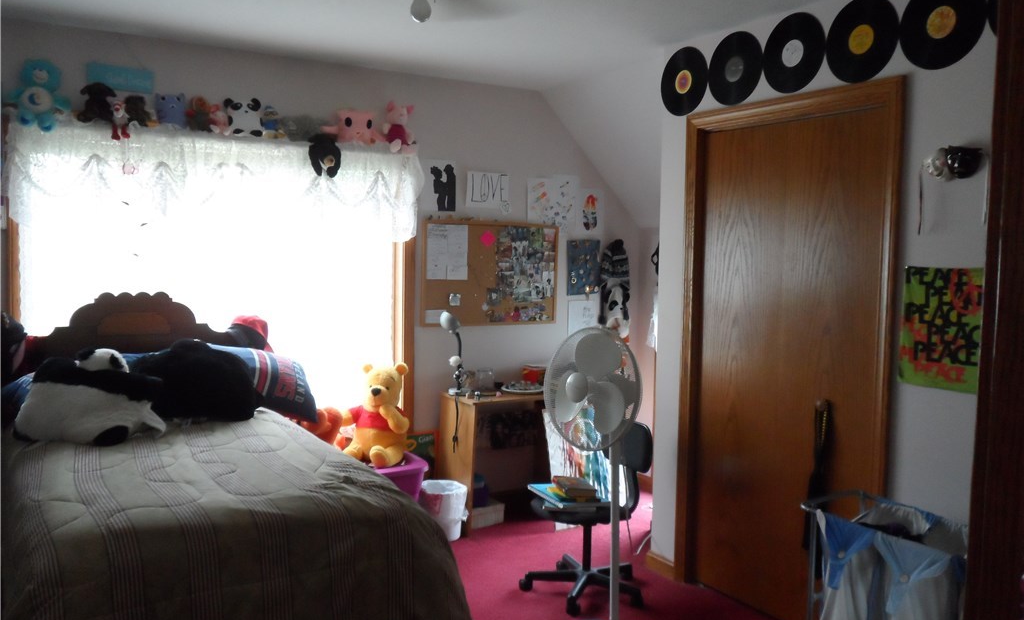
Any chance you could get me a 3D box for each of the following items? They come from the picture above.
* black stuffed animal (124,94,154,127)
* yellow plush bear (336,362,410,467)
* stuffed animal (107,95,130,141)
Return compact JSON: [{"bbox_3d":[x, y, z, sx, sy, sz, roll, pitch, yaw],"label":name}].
[{"bbox_3d":[-1.641,-0.876,3.651,0.115,0.134,0.110,-2,5,-32],"label":"black stuffed animal"},{"bbox_3d":[-0.687,0.527,4.138,0.360,0.485,0.330,1,4,3],"label":"yellow plush bear"},{"bbox_3d":[-1.684,-0.819,3.545,0.088,0.179,0.100,-2,5,-32],"label":"stuffed animal"}]

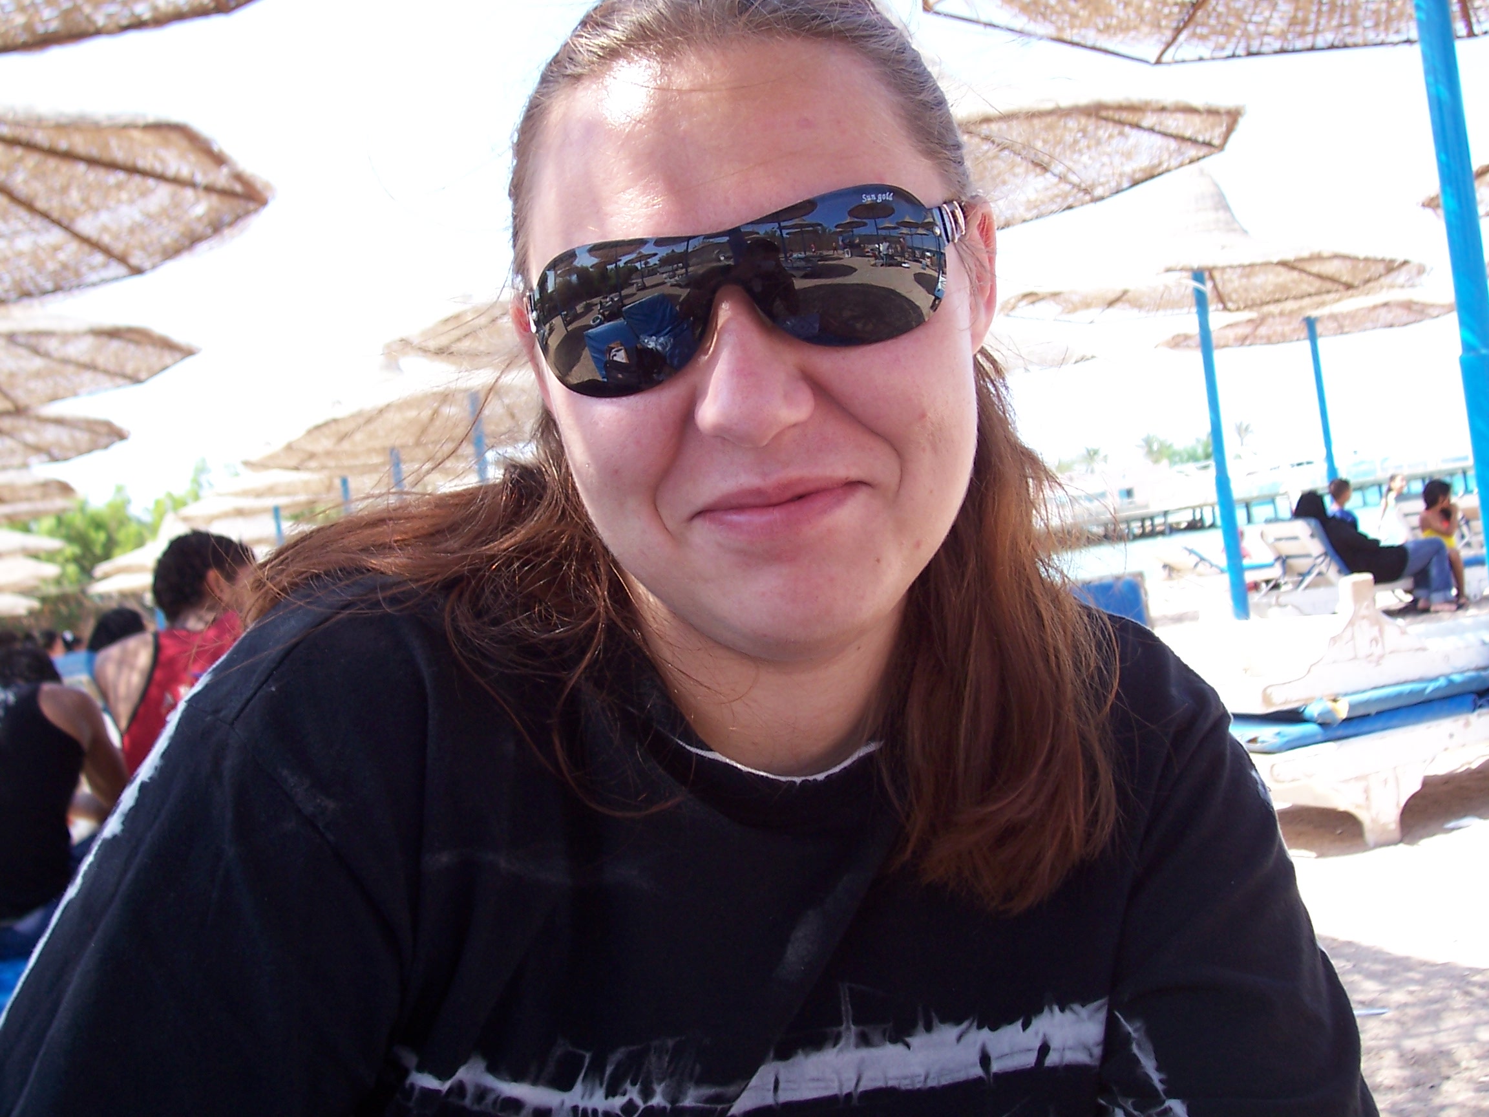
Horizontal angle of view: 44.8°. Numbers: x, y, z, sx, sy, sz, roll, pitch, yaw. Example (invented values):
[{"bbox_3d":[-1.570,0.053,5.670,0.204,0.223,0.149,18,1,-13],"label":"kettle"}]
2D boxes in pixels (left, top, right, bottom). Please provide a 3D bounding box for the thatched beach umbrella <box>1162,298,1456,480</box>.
[{"bbox_3d":[6.061,-1.692,19.009,3.190,3.445,3.190,-7,1,0],"label":"thatched beach umbrella"}]

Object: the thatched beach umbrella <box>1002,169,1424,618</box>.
[{"bbox_3d":[3.662,-1.259,13.700,3.190,3.445,3.190,-7,1,0],"label":"thatched beach umbrella"}]

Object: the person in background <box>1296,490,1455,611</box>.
[{"bbox_3d":[4.527,-0.061,13.000,1.020,0.960,0.550,-7,1,-18],"label":"person in background"}]

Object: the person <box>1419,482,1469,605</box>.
[{"bbox_3d":[5.060,-0.108,13.100,0.330,0.930,0.320,-7,1,-8],"label":"person"}]

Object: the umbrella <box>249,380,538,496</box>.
[{"bbox_3d":[-2.184,-0.438,15.509,3.190,3.445,3.190,-7,1,0],"label":"umbrella"}]

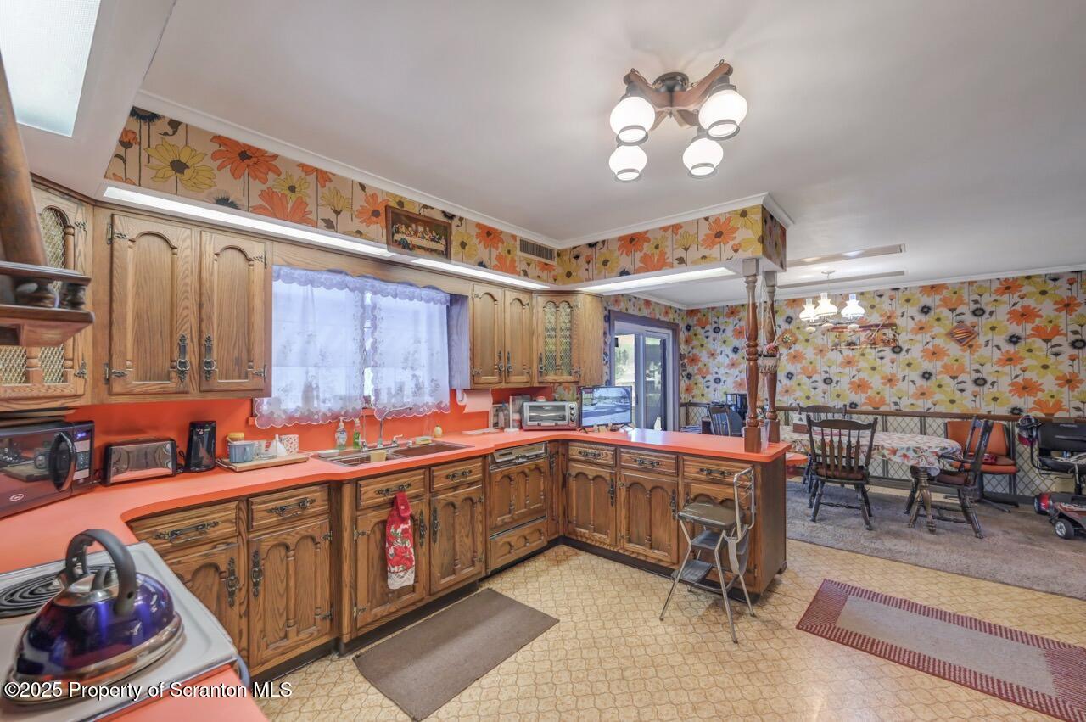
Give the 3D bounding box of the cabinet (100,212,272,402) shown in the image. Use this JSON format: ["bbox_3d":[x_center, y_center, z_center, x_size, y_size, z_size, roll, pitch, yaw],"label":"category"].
[{"bbox_3d":[-1.666,-0.213,2.097,0.343,0.778,0.626,-1,-2,40],"label":"cabinet"}]

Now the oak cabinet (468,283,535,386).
[{"bbox_3d":[-0.421,-0.182,3.578,0.343,0.768,0.662,-1,-2,40],"label":"oak cabinet"}]

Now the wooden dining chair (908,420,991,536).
[{"bbox_3d":[3.642,0.993,4.073,0.566,0.995,0.545,-1,-1,37],"label":"wooden dining chair"}]

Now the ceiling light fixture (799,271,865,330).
[{"bbox_3d":[2.928,-0.613,4.622,0.555,0.566,0.555,-1,-2,40],"label":"ceiling light fixture"}]

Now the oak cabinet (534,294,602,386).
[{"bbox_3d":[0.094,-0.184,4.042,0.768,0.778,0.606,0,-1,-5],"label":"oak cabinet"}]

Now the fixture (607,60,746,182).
[{"bbox_3d":[0.446,-0.828,1.573,0.444,0.313,0.444,0,-1,8],"label":"fixture"}]

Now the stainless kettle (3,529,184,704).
[{"bbox_3d":[-0.726,0.377,0.736,0.222,0.207,0.210,-1,-1,24],"label":"stainless kettle"}]

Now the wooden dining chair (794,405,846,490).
[{"bbox_3d":[3.261,1.020,5.330,0.505,0.995,0.566,-1,-1,28],"label":"wooden dining chair"}]

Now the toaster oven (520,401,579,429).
[{"bbox_3d":[0.044,0.460,3.801,0.439,0.222,0.293,0,-1,-5],"label":"toaster oven"}]

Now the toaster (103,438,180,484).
[{"bbox_3d":[-1.814,0.443,2.046,0.172,0.170,0.247,-1,-2,40],"label":"toaster"}]

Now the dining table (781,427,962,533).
[{"bbox_3d":[2.911,1.124,4.566,1.919,0.763,1.030,-1,-2,40],"label":"dining table"}]

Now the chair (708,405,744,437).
[{"bbox_3d":[2.204,1.020,5.124,0.566,0.995,0.525,-1,-1,26],"label":"chair"}]

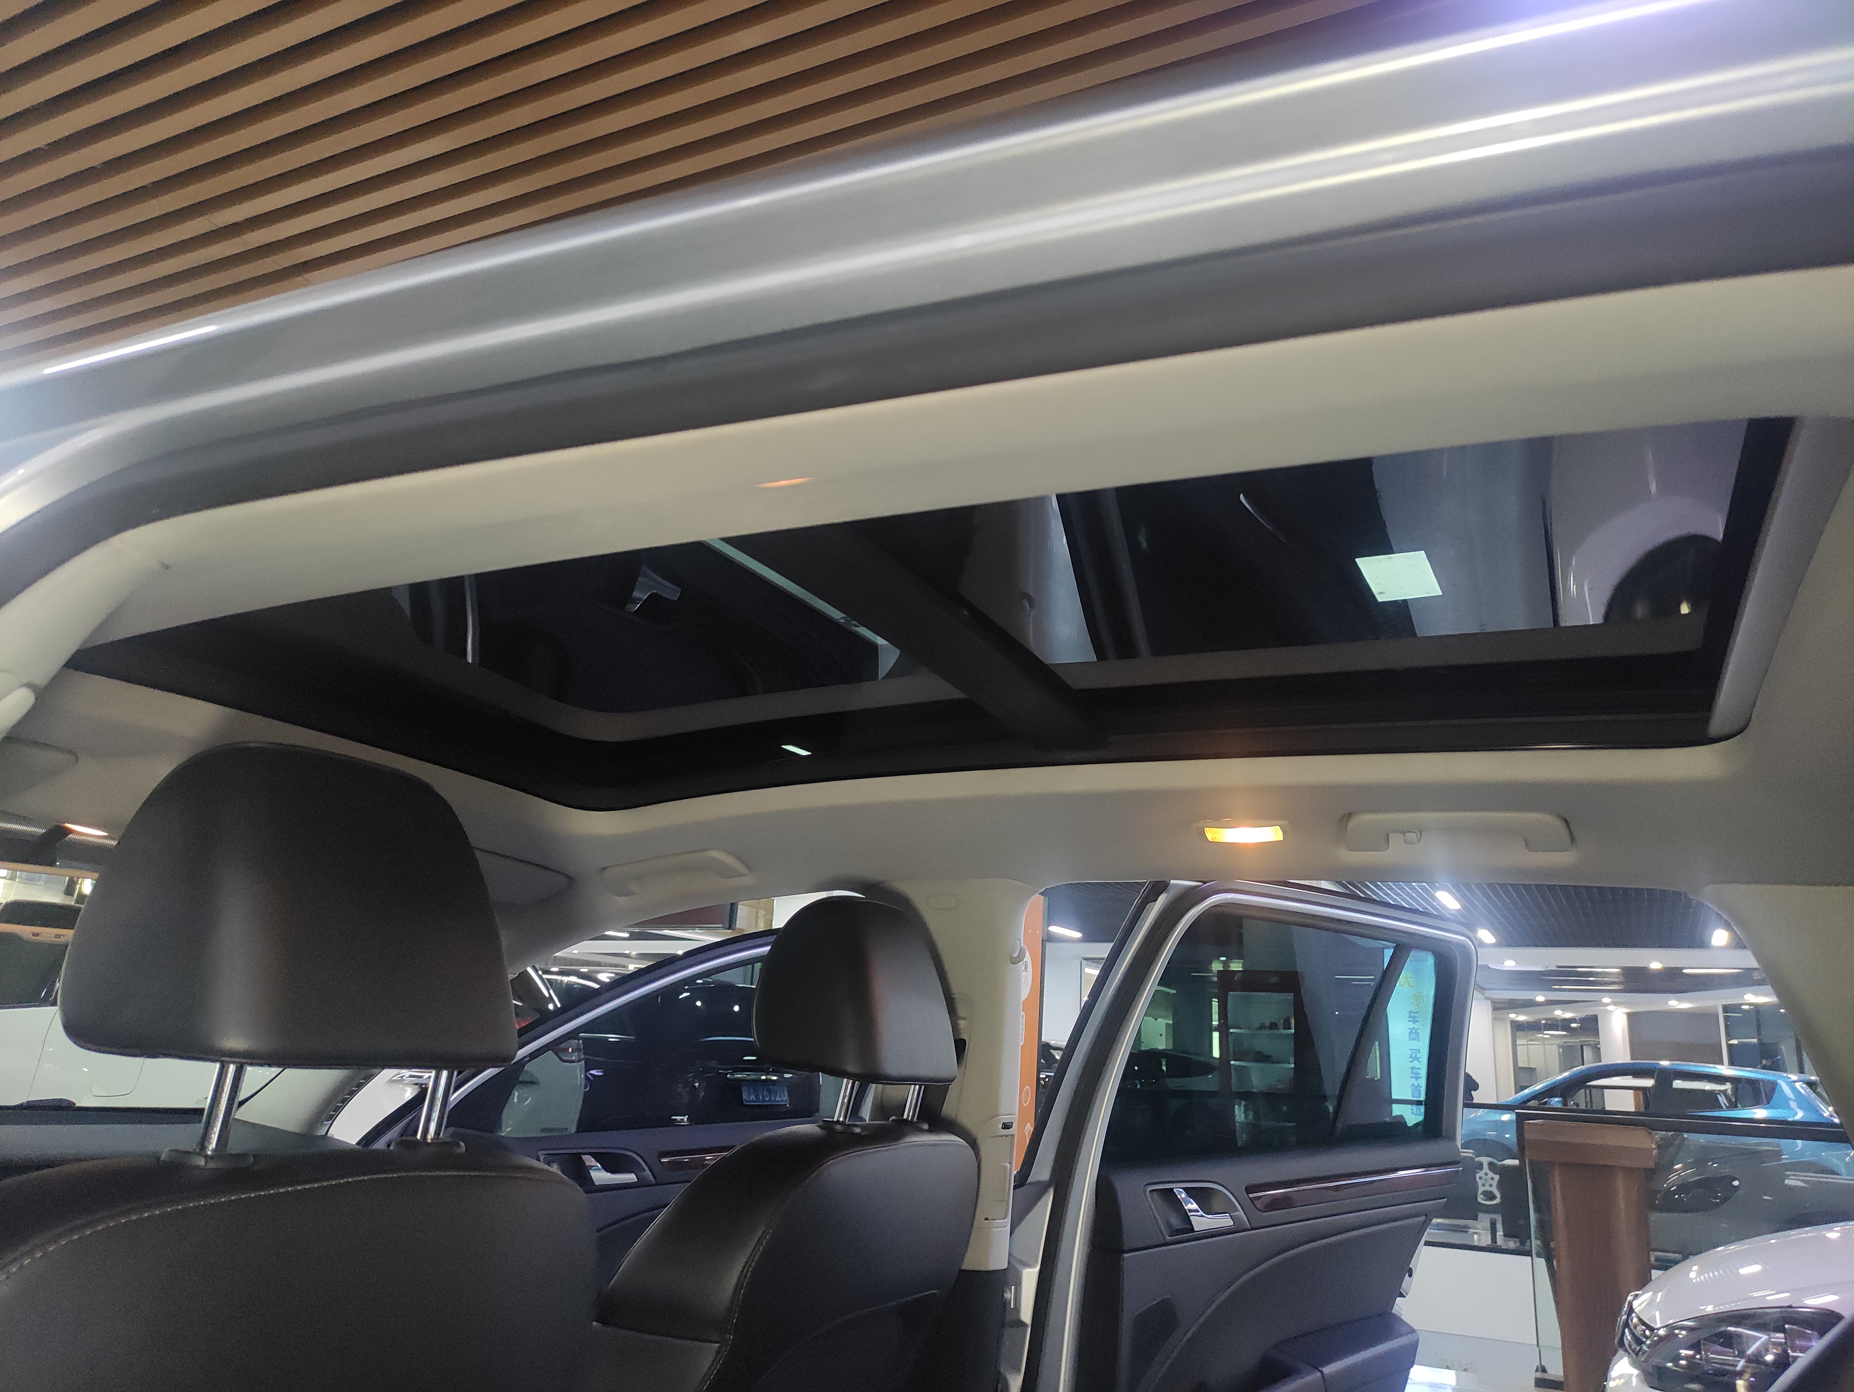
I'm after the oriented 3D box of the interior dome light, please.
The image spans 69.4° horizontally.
[{"bbox_3d":[0.351,0.152,1.485,0.094,0.020,0.040,-5,-28,26],"label":"interior dome light"}]

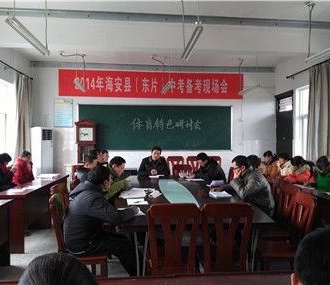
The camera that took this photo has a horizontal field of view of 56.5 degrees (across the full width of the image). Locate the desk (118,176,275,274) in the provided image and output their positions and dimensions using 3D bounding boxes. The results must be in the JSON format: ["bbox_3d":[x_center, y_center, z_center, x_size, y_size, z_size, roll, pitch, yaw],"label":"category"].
[{"bbox_3d":[0.145,1.059,4.287,1.330,0.760,3.300,0,0,-5],"label":"desk"}]

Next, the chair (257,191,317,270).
[{"bbox_3d":[1.030,0.957,2.740,0.480,0.980,0.430,0,0,0],"label":"chair"}]

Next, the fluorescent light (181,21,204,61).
[{"bbox_3d":[0.320,-1.200,3.800,0.130,0.080,1.240,0,0,-5],"label":"fluorescent light"}]

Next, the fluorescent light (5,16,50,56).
[{"bbox_3d":[-1.574,-1.235,3.640,0.115,0.080,1.230,0,0,-5],"label":"fluorescent light"}]

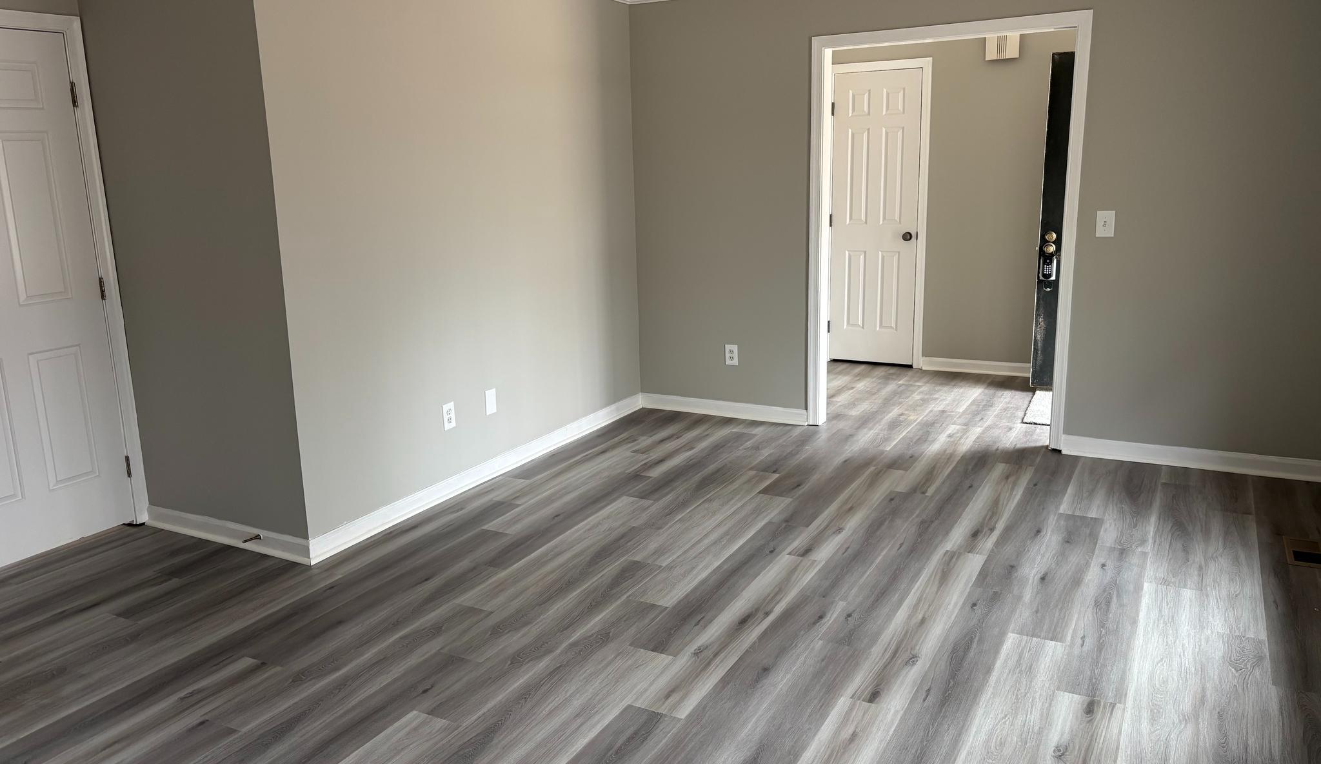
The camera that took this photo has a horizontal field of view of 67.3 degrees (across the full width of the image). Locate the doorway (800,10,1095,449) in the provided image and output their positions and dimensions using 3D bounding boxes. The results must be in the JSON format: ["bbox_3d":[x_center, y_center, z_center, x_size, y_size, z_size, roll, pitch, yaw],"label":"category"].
[{"bbox_3d":[1.442,-0.732,5.149,1.349,2.112,0.140,5,15,28],"label":"doorway"}]

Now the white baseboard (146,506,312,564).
[{"bbox_3d":[-1.803,0.626,4.103,1.013,0.091,0.020,5,15,28],"label":"white baseboard"}]

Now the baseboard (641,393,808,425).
[{"bbox_3d":[0.356,0.159,5.907,1.077,0.091,0.020,5,15,28],"label":"baseboard"}]

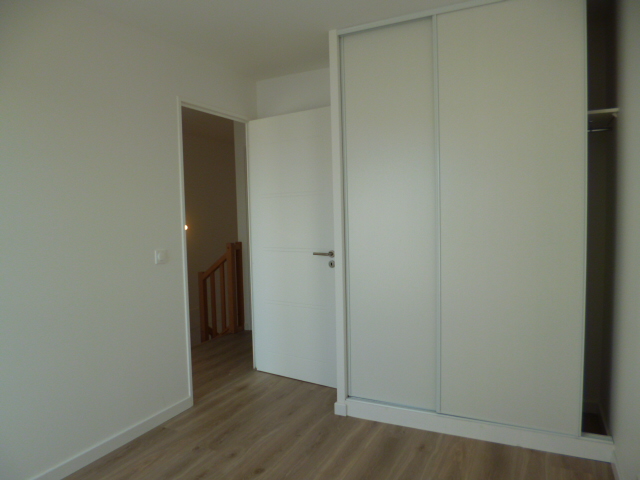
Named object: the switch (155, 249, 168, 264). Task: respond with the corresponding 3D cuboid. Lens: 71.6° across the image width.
[{"bbox_3d":[-0.982,0.105,2.746,0.012,0.085,0.085,0,3,26],"label":"switch"}]

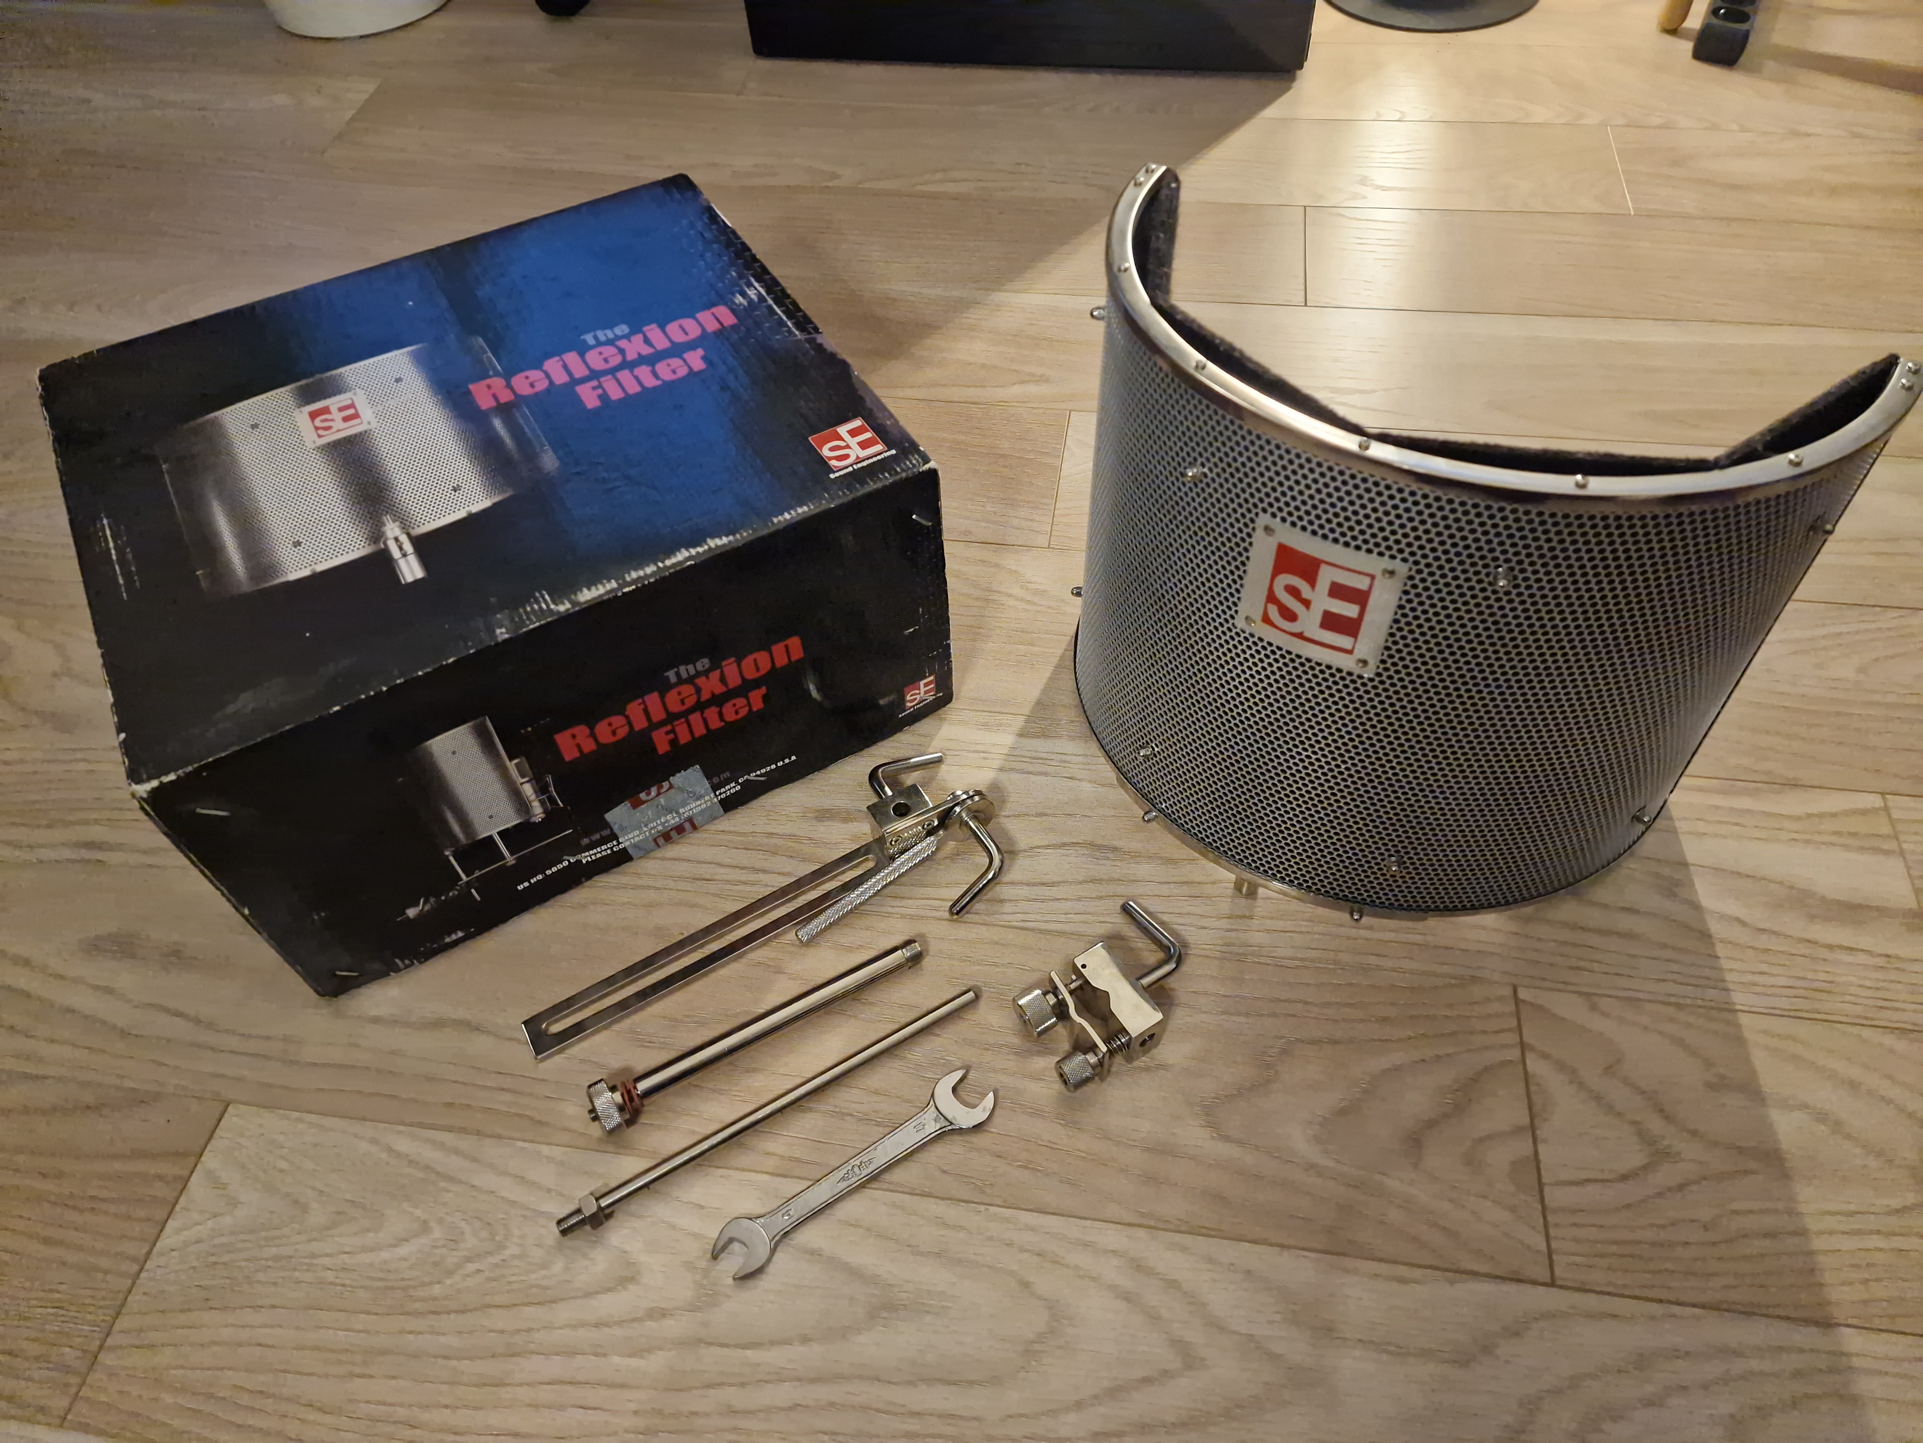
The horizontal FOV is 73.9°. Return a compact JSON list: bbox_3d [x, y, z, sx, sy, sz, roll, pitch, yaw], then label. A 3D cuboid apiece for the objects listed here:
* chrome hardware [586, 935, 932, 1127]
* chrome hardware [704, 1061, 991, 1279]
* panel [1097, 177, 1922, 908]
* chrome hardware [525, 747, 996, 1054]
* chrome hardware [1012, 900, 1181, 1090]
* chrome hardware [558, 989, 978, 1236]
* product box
[{"bbox_3d":[-0.112,0.172,0.715,0.203,0.027,0.027,-25,55,-17],"label":"chrome hardware"},{"bbox_3d":[-0.055,0.238,0.675,0.167,0.007,0.033,-29,57,-19],"label":"chrome hardware"},{"bbox_3d":[0.220,-0.073,0.713,0.399,0.305,0.204,26,53,23],"label":"panel"},{"bbox_3d":[-0.113,0.112,0.755,0.304,0.038,0.120,-26,56,-18],"label":"chrome hardware"},{"bbox_3d":[0.082,0.152,0.724,0.104,0.030,0.080,-26,56,-18],"label":"chrome hardware"},{"bbox_3d":[-0.100,0.206,0.694,0.251,0.018,0.018,-26,56,-18],"label":"chrome hardware"},{"bbox_3d":[-0.283,-0.113,0.825,0.425,0.213,0.366,-25,56,-17],"label":"product box"}]

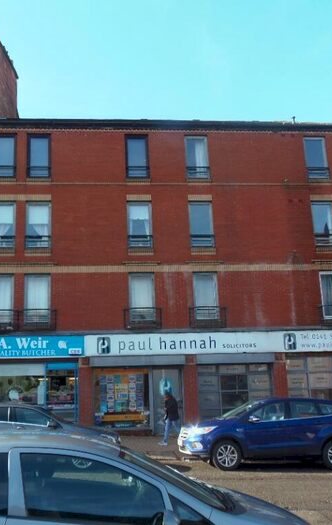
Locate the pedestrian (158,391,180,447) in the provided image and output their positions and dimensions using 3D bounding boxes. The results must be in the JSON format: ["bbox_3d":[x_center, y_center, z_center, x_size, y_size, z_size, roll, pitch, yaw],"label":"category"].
[{"bbox_3d":[0.099,4.805,14.965,0.620,1.640,0.500,-1,-11,-5],"label":"pedestrian"}]

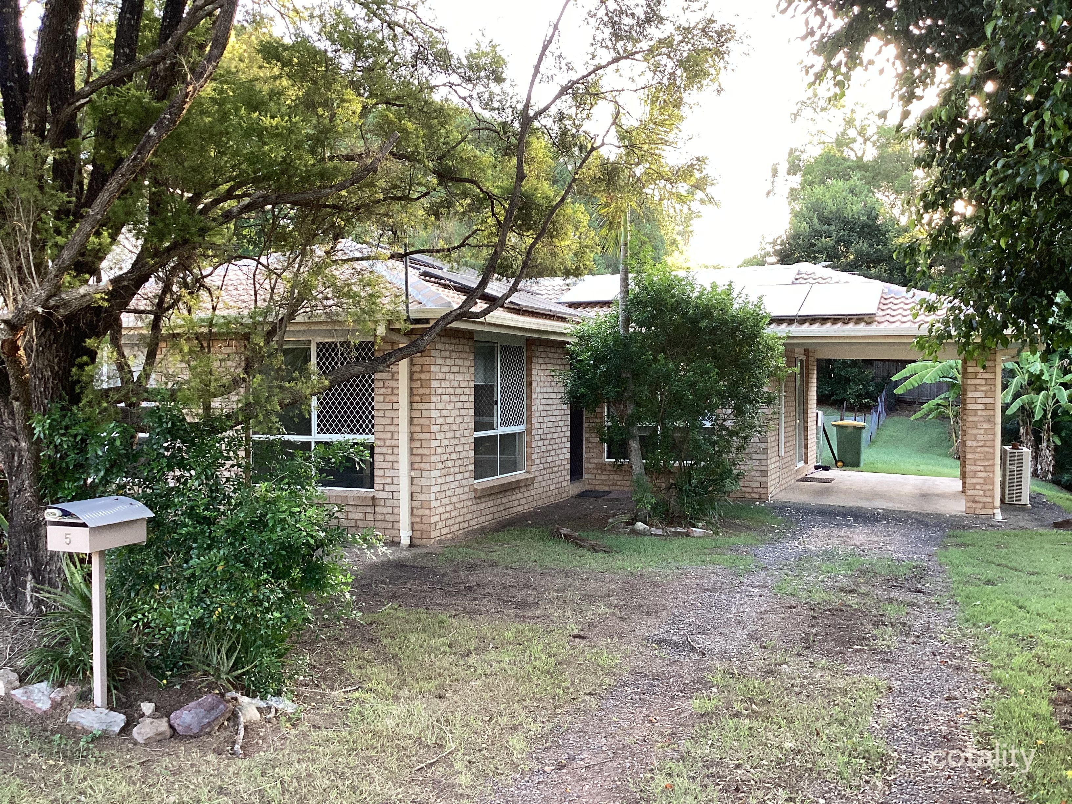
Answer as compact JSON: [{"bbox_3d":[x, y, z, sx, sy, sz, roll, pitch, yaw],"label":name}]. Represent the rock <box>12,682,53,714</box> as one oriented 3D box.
[{"bbox_3d":[-2.670,1.582,5.089,0.215,0.120,0.170,-1,1,-28],"label":"rock"}]

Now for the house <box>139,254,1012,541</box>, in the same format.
[{"bbox_3d":[0.571,-0.522,16.075,14.000,4.150,12.200,0,1,23],"label":"house"}]

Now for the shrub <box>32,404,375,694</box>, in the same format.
[{"bbox_3d":[-2.167,0.817,6.250,2.100,1.600,1.850,0,1,-19],"label":"shrub"}]

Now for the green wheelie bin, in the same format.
[{"bbox_3d":[6.980,0.924,21.400,0.735,1.060,0.580,0,1,20],"label":"green wheelie bin"}]

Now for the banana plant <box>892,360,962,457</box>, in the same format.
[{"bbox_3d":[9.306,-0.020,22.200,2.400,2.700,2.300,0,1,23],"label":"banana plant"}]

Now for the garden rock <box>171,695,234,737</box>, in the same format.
[{"bbox_3d":[-1.671,1.569,4.784,0.300,0.160,0.200,0,1,-19],"label":"garden rock"}]

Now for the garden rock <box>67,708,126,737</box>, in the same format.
[{"bbox_3d":[-2.175,1.599,4.754,0.285,0.100,0.160,0,1,-25],"label":"garden rock"}]

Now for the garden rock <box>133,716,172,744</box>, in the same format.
[{"bbox_3d":[-1.864,1.598,4.661,0.190,0.105,0.140,0,1,-22],"label":"garden rock"}]

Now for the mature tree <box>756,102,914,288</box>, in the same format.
[{"bbox_3d":[13.000,-6.600,42.000,7.200,12.600,7.000,0,1,18],"label":"mature tree"}]

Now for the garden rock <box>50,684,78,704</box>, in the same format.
[{"bbox_3d":[-2.571,1.602,5.229,0.145,0.075,0.120,0,1,-26],"label":"garden rock"}]

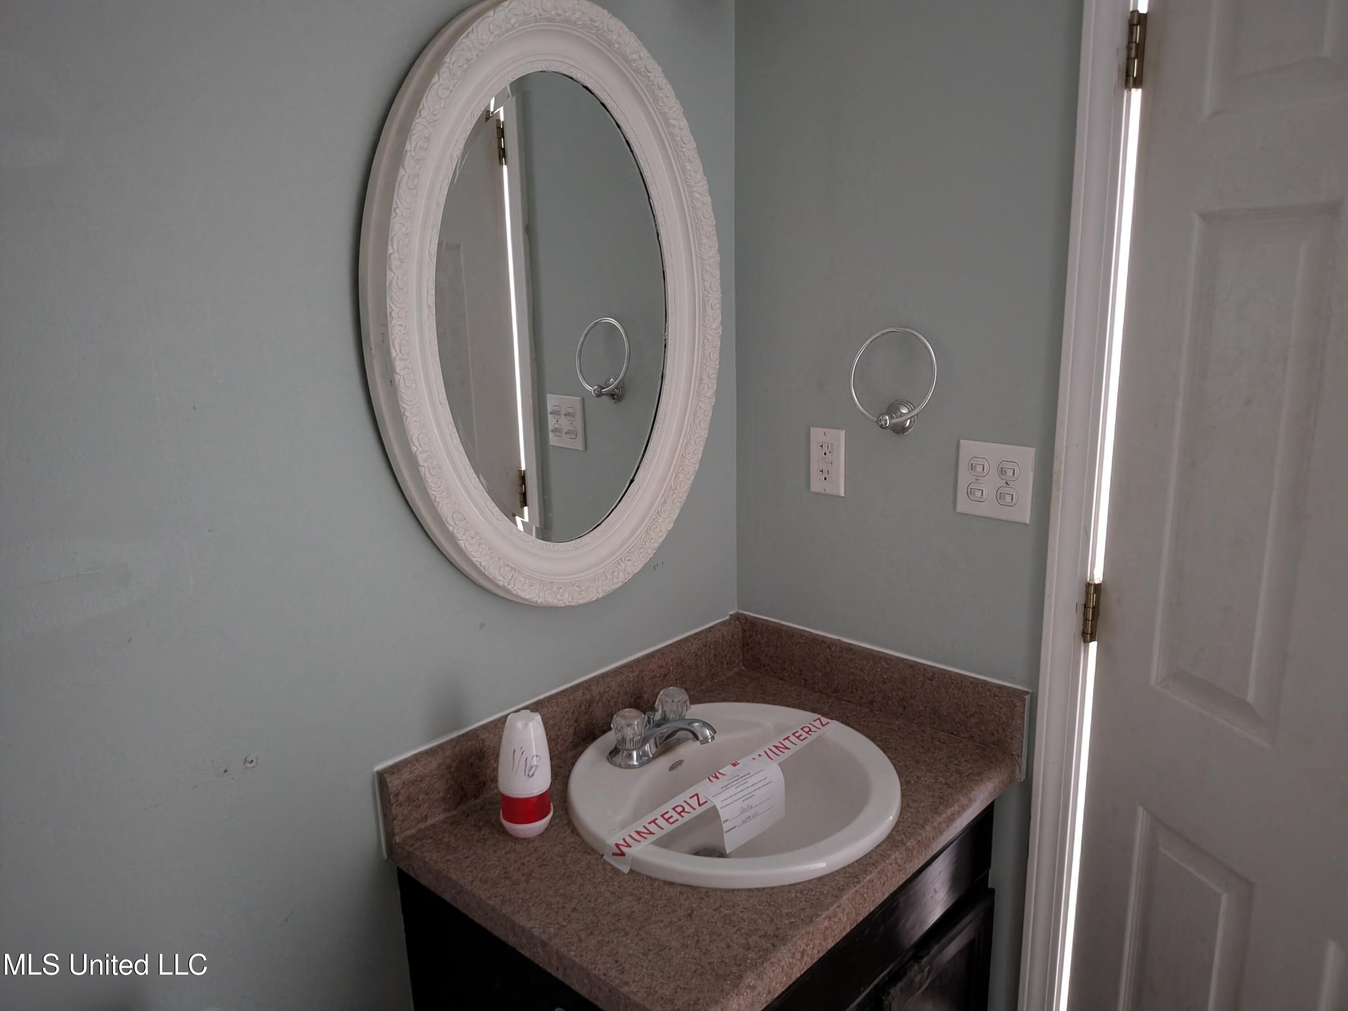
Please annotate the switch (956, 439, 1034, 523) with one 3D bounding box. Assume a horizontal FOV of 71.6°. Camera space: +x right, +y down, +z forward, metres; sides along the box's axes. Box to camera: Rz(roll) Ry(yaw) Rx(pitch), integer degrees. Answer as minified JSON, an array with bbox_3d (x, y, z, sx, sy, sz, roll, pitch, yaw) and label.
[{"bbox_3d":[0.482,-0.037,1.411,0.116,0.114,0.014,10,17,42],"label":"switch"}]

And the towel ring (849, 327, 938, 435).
[{"bbox_3d":[0.345,-0.191,1.464,0.150,0.172,0.068,10,17,42],"label":"towel ring"}]

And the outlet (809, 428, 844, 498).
[{"bbox_3d":[0.264,-0.076,1.612,0.070,0.114,0.009,10,17,42],"label":"outlet"}]

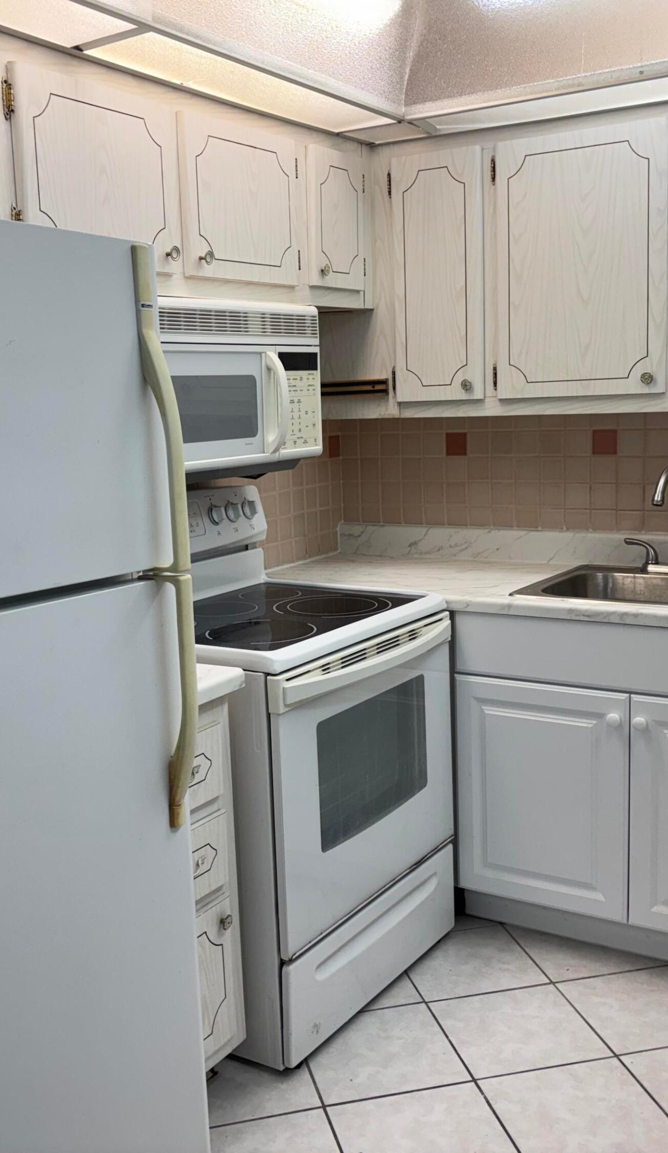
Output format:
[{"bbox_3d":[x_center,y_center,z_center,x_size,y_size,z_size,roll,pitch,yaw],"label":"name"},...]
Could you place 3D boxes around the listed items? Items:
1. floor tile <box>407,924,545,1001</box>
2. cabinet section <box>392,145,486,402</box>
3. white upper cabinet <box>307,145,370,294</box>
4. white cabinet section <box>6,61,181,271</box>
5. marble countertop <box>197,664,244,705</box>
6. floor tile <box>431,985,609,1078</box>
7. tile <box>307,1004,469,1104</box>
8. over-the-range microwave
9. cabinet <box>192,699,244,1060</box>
[{"bbox_3d":[0.338,0.976,2.917,0.322,0.012,0.322,-4,9,-13],"label":"floor tile"},{"bbox_3d":[0.366,-0.829,3.261,0.269,0.652,0.310,4,10,32],"label":"cabinet section"},{"bbox_3d":[-0.134,-0.948,3.170,0.331,0.375,0.289,4,11,32],"label":"white upper cabinet"},{"bbox_3d":[-0.597,-0.816,2.409,0.310,0.354,0.427,4,10,32],"label":"white cabinet section"},{"bbox_3d":[-0.533,0.211,2.360,0.648,0.038,0.305,4,11,32],"label":"marble countertop"},{"bbox_3d":[0.415,1.023,2.604,0.322,0.012,0.322,-4,9,-13],"label":"floor tile"},{"bbox_3d":[0.098,1.046,2.530,0.322,0.012,0.322,-4,9,-13],"label":"tile"},{"bbox_3d":[-0.367,-0.446,2.795,0.372,0.412,0.762,4,11,32],"label":"over-the-range microwave"},{"bbox_3d":[-0.536,0.608,2.431,0.612,0.763,0.300,4,11,32],"label":"cabinet"}]

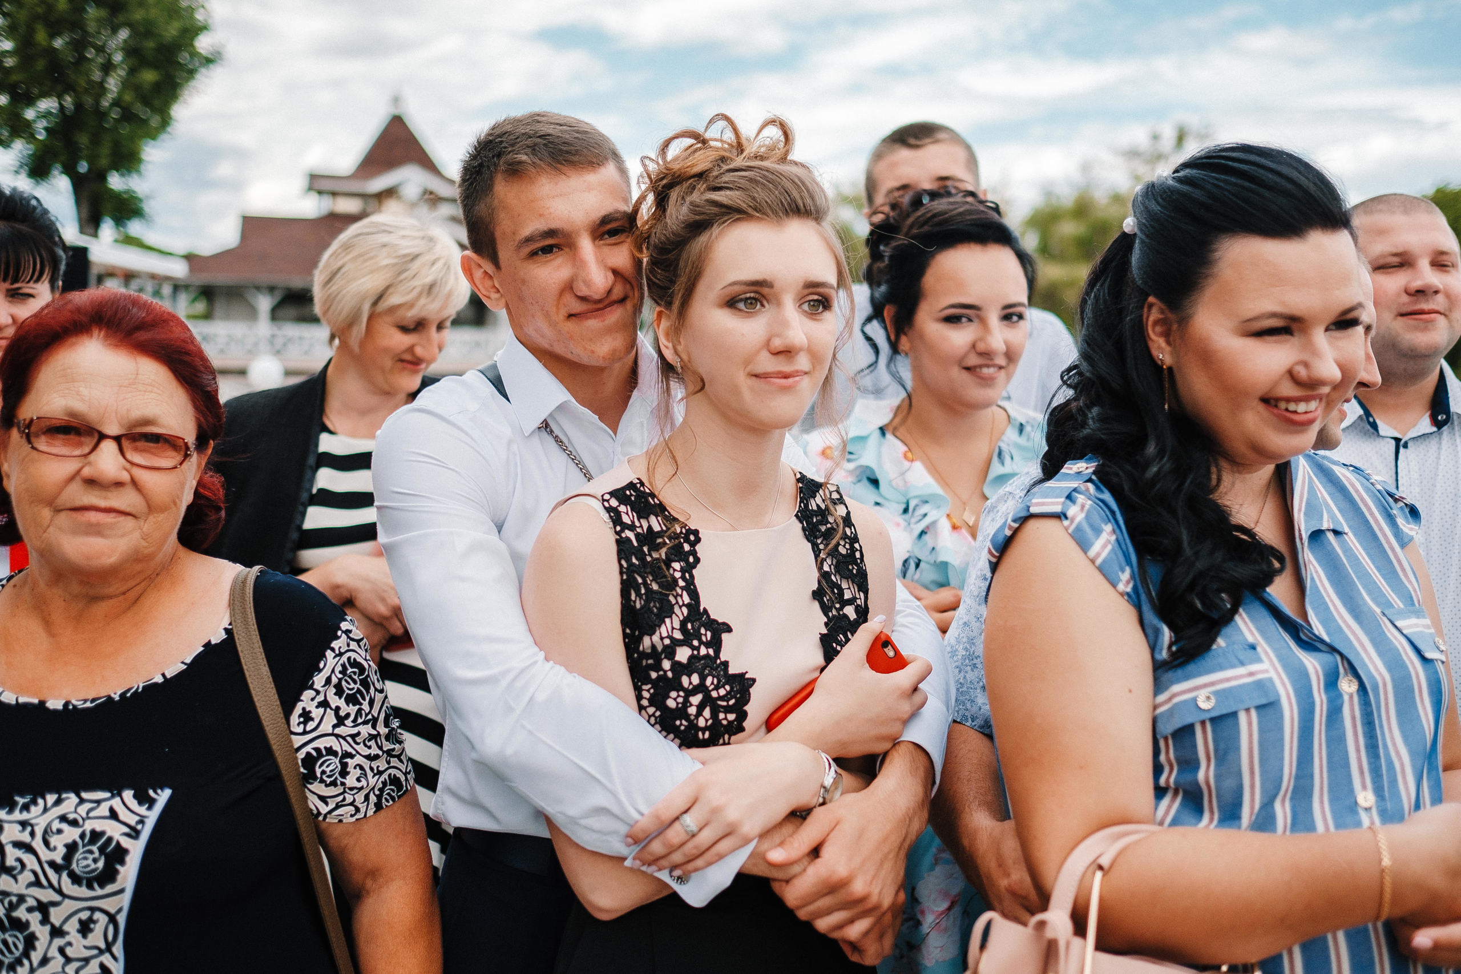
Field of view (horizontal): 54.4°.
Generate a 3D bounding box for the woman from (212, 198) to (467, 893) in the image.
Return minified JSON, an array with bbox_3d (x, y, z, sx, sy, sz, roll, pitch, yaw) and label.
[{"bbox_3d":[-0.508,0.463,2.004,0.460,1.671,0.360,-3,7,-30],"label":"woman"}]

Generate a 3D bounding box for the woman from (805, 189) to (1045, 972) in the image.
[{"bbox_3d":[0.272,0.476,1.833,0.440,1.694,0.320,-2,7,-20],"label":"woman"}]

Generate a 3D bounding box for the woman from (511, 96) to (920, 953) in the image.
[{"bbox_3d":[-0.017,0.499,1.464,0.430,1.725,0.340,-2,7,-22],"label":"woman"}]

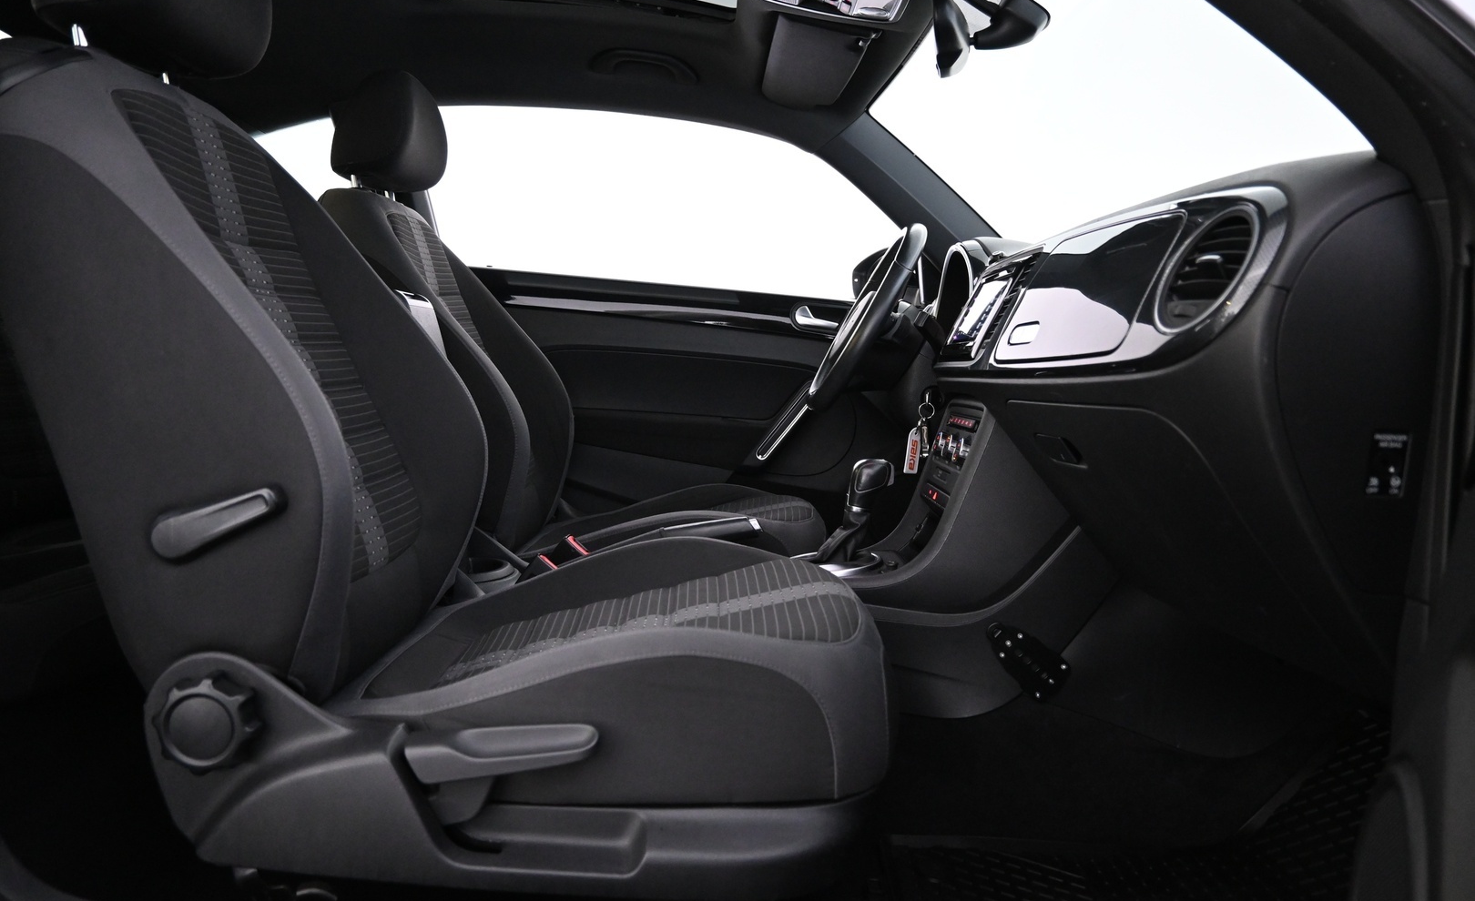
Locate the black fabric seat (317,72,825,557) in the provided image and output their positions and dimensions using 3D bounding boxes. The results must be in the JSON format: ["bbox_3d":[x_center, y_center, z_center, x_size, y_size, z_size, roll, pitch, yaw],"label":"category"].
[{"bbox_3d":[-0.267,-0.160,1.715,0.850,0.940,0.530,4,4,0],"label":"black fabric seat"}]

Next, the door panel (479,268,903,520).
[{"bbox_3d":[-0.083,-0.075,2.051,1.020,0.540,0.110,4,4,0],"label":"door panel"}]

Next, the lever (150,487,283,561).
[{"bbox_3d":[-0.411,0.057,0.777,0.101,0.033,0.025,-21,4,2],"label":"lever"}]

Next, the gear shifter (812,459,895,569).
[{"bbox_3d":[0.160,0.088,1.384,0.117,0.158,0.075,4,4,0],"label":"gear shifter"}]

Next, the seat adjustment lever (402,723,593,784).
[{"bbox_3d":[-0.185,0.238,0.769,0.146,0.041,0.034,-6,4,1],"label":"seat adjustment lever"}]

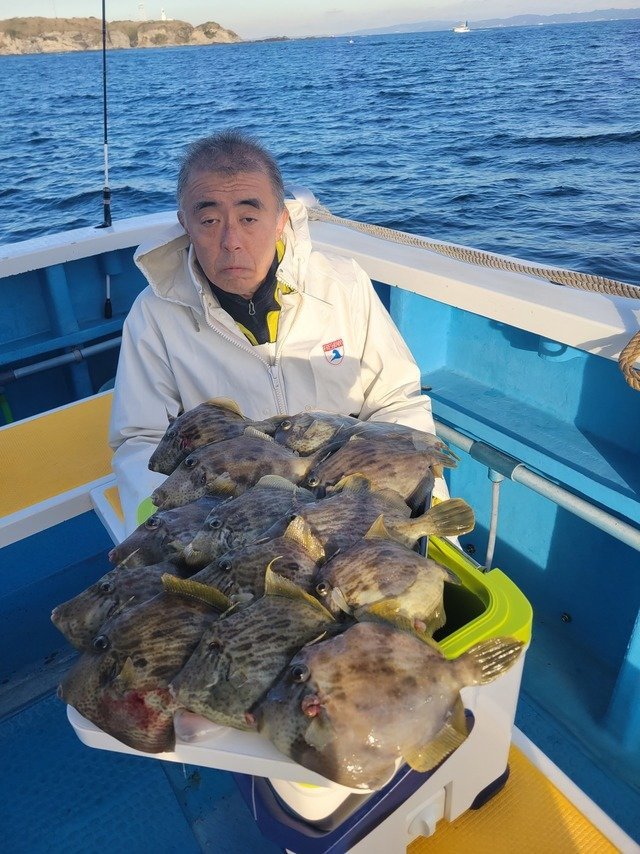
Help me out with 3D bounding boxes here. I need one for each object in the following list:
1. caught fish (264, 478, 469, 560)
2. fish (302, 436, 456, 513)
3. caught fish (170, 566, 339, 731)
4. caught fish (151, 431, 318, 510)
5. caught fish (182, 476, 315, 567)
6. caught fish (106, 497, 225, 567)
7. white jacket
[{"bbox_3d":[0.058,0.141,0.839,0.275,0.048,0.135,-11,50,-7],"label":"caught fish"},{"bbox_3d":[0.075,0.076,0.926,0.250,0.048,0.125,-17,51,-11],"label":"fish"},{"bbox_3d":[-0.049,0.262,0.683,0.255,0.050,0.145,-14,47,-10],"label":"caught fish"},{"bbox_3d":[-0.107,0.077,0.937,0.265,0.048,0.130,-17,51,-12],"label":"caught fish"},{"bbox_3d":[-0.070,0.136,0.855,0.240,0.048,0.125,-19,51,-14],"label":"caught fish"},{"bbox_3d":[-0.168,0.147,0.846,0.240,0.048,0.125,-22,52,-16],"label":"caught fish"},{"bbox_3d":[-0.083,-0.067,1.174,0.570,0.610,0.450,-3,31,0],"label":"white jacket"}]

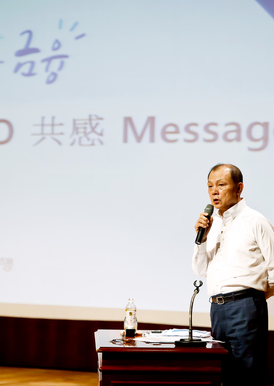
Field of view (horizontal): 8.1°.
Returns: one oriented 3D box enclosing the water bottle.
[{"bbox_3d":[-0.031,0.660,10.200,0.066,0.207,0.066,0,0,0],"label":"water bottle"}]

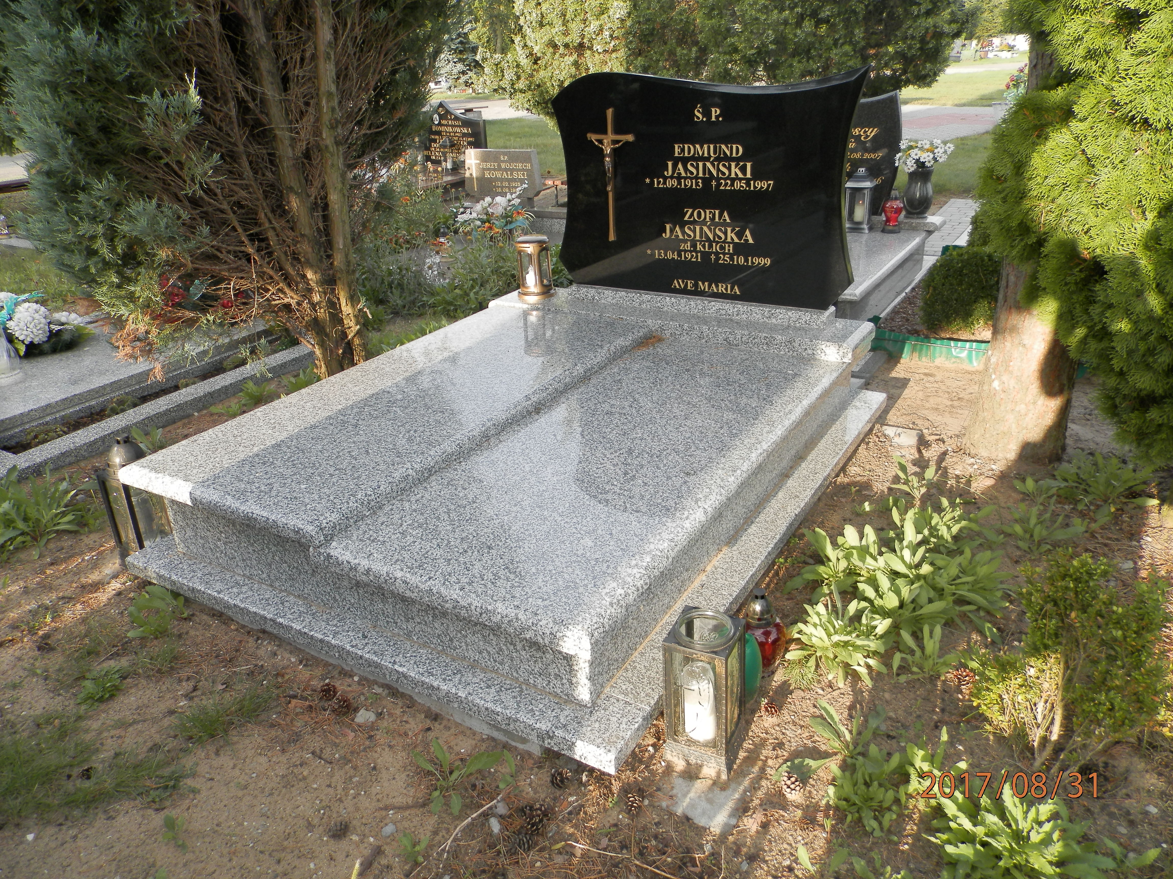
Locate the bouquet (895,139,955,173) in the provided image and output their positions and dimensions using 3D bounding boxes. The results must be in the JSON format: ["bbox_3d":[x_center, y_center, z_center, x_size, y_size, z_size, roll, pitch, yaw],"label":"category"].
[{"bbox_3d":[2.046,-1.720,5.120,0.340,0.200,0.270,11,28,30],"label":"bouquet"}]

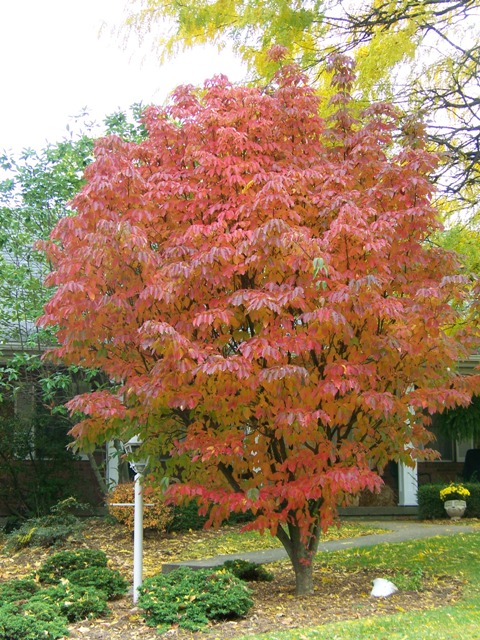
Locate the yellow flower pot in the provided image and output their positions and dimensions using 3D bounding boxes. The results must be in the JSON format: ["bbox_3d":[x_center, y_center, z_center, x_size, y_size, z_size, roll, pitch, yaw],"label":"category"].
[{"bbox_3d":[3.563,3.133,21.400,0.360,0.350,0.360,0,-5,0],"label":"yellow flower pot"}]

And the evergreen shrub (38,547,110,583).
[{"bbox_3d":[-1.890,2.745,14.600,0.800,0.380,0.750,0,-5,0],"label":"evergreen shrub"}]

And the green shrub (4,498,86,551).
[{"bbox_3d":[-2.705,2.872,18.000,1.150,0.600,1.100,0,-5,0],"label":"green shrub"}]

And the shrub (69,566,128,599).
[{"bbox_3d":[-1.514,2.728,13.650,0.680,0.310,0.660,0,-5,0],"label":"shrub"}]

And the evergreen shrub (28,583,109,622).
[{"bbox_3d":[-1.639,2.633,12.300,0.790,0.350,0.760,0,-5,0],"label":"evergreen shrub"}]

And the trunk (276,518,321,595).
[{"bbox_3d":[0.622,2.513,13.750,0.470,0.820,0.400,0,-5,0],"label":"trunk"}]

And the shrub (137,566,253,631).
[{"bbox_3d":[-0.425,2.547,12.100,1.080,0.500,1.000,0,-5,0],"label":"shrub"}]

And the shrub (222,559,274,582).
[{"bbox_3d":[0.074,2.806,14.700,0.640,0.270,0.620,0,-5,0],"label":"shrub"}]

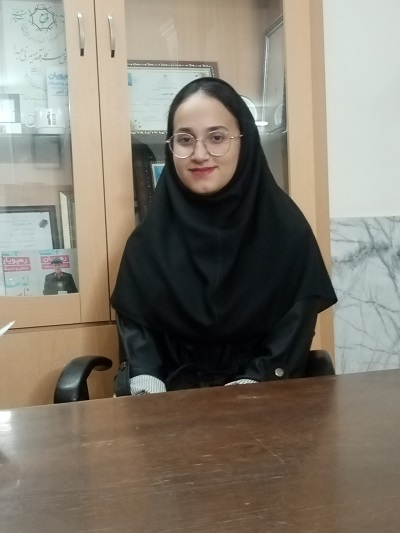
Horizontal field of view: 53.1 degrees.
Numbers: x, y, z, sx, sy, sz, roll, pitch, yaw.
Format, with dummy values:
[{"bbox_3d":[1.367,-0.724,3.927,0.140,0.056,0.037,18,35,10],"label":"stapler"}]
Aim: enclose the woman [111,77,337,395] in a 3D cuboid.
[{"bbox_3d":[0.040,0.246,0.809,0.480,1.320,0.620,-2,2,7],"label":"woman"}]

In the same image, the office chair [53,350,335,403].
[{"bbox_3d":[-0.003,0.411,0.884,0.610,0.980,0.620,-2,2,6],"label":"office chair"}]

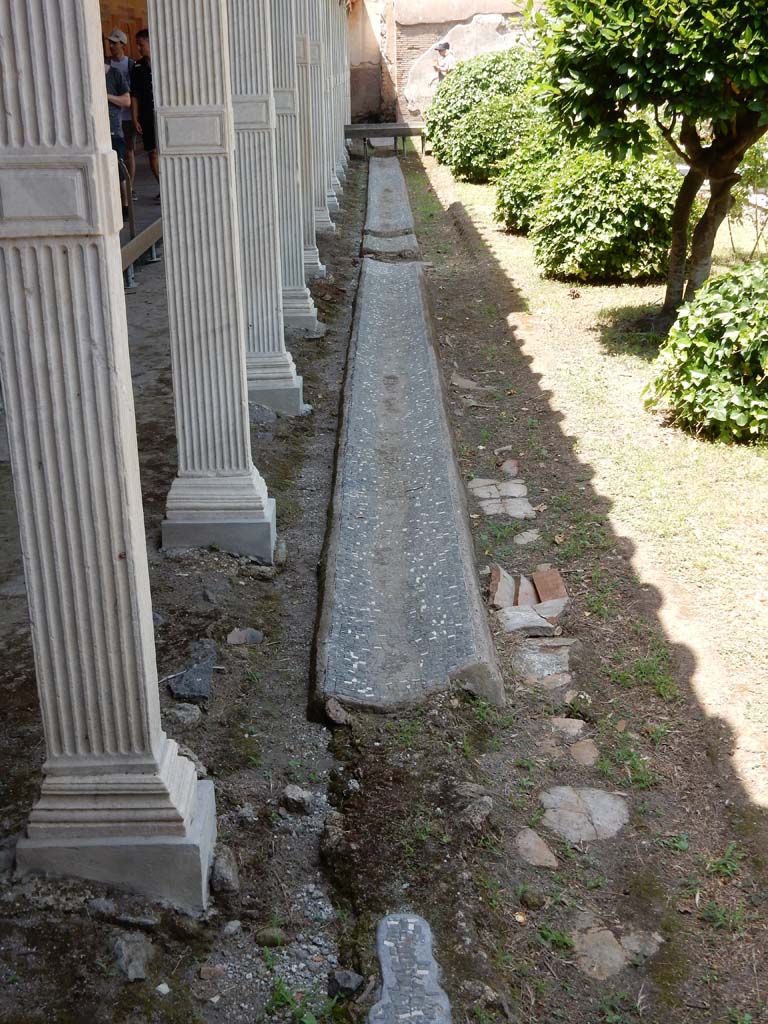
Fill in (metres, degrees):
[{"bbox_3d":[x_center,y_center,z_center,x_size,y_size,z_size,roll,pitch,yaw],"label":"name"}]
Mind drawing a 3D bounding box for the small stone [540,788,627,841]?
[{"bbox_3d":[0.423,0.638,2.690,0.180,0.040,0.190,-1,20,0],"label":"small stone"}]

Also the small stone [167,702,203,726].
[{"bbox_3d":[-0.489,0.496,3.118,0.090,0.050,0.075,-1,20,0],"label":"small stone"}]

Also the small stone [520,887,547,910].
[{"bbox_3d":[0.289,0.752,2.458,0.046,0.027,0.038,-1,19,0],"label":"small stone"}]

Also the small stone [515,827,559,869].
[{"bbox_3d":[0.314,0.689,2.613,0.060,0.026,0.125,-5,20,-13],"label":"small stone"}]

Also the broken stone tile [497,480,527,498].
[{"bbox_3d":[0.471,-0.084,4.700,0.107,0.030,0.150,-1,20,0],"label":"broken stone tile"}]

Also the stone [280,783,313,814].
[{"bbox_3d":[-0.187,0.614,2.717,0.066,0.043,0.050,2,20,9],"label":"stone"}]

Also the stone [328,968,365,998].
[{"bbox_3d":[-0.065,0.821,2.214,0.060,0.036,0.042,4,20,14],"label":"stone"}]

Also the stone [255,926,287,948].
[{"bbox_3d":[-0.208,0.778,2.327,0.056,0.033,0.042,-1,19,0],"label":"stone"}]

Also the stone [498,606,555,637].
[{"bbox_3d":[0.403,0.306,3.582,0.140,0.040,0.140,-1,19,0],"label":"stone"}]

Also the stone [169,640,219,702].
[{"bbox_3d":[-0.493,0.409,3.300,0.125,0.090,0.260,-1,20,0],"label":"stone"}]

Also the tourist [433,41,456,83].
[{"bbox_3d":[1.260,-9.050,27.000,0.480,1.700,0.500,-7,21,-17],"label":"tourist"}]

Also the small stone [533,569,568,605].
[{"bbox_3d":[0.496,0.218,3.792,0.080,0.045,0.185,-1,19,0],"label":"small stone"}]

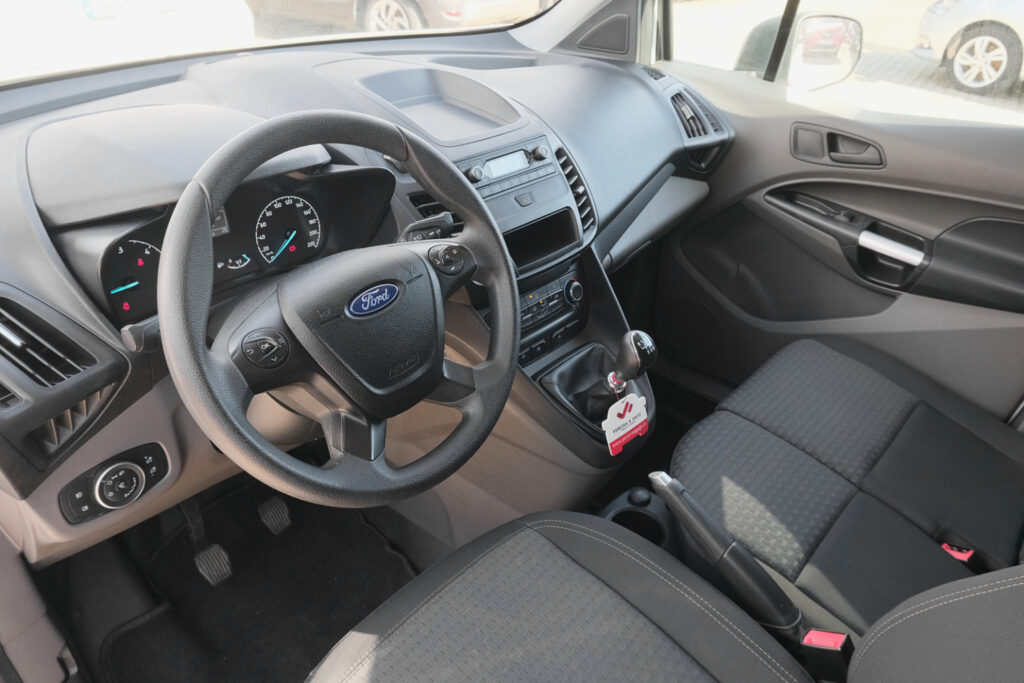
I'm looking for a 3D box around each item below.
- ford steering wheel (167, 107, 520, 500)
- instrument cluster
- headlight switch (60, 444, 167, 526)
[{"bbox_3d":[-0.152,-0.032,0.702,0.375,0.370,0.090,-28,11,-39],"label":"ford steering wheel"},{"bbox_3d":[-0.289,-0.127,0.801,0.100,0.125,0.345,14,32,43],"label":"instrument cluster"},{"bbox_3d":[-0.446,0.157,0.800,0.035,0.061,0.117,14,32,39],"label":"headlight switch"}]

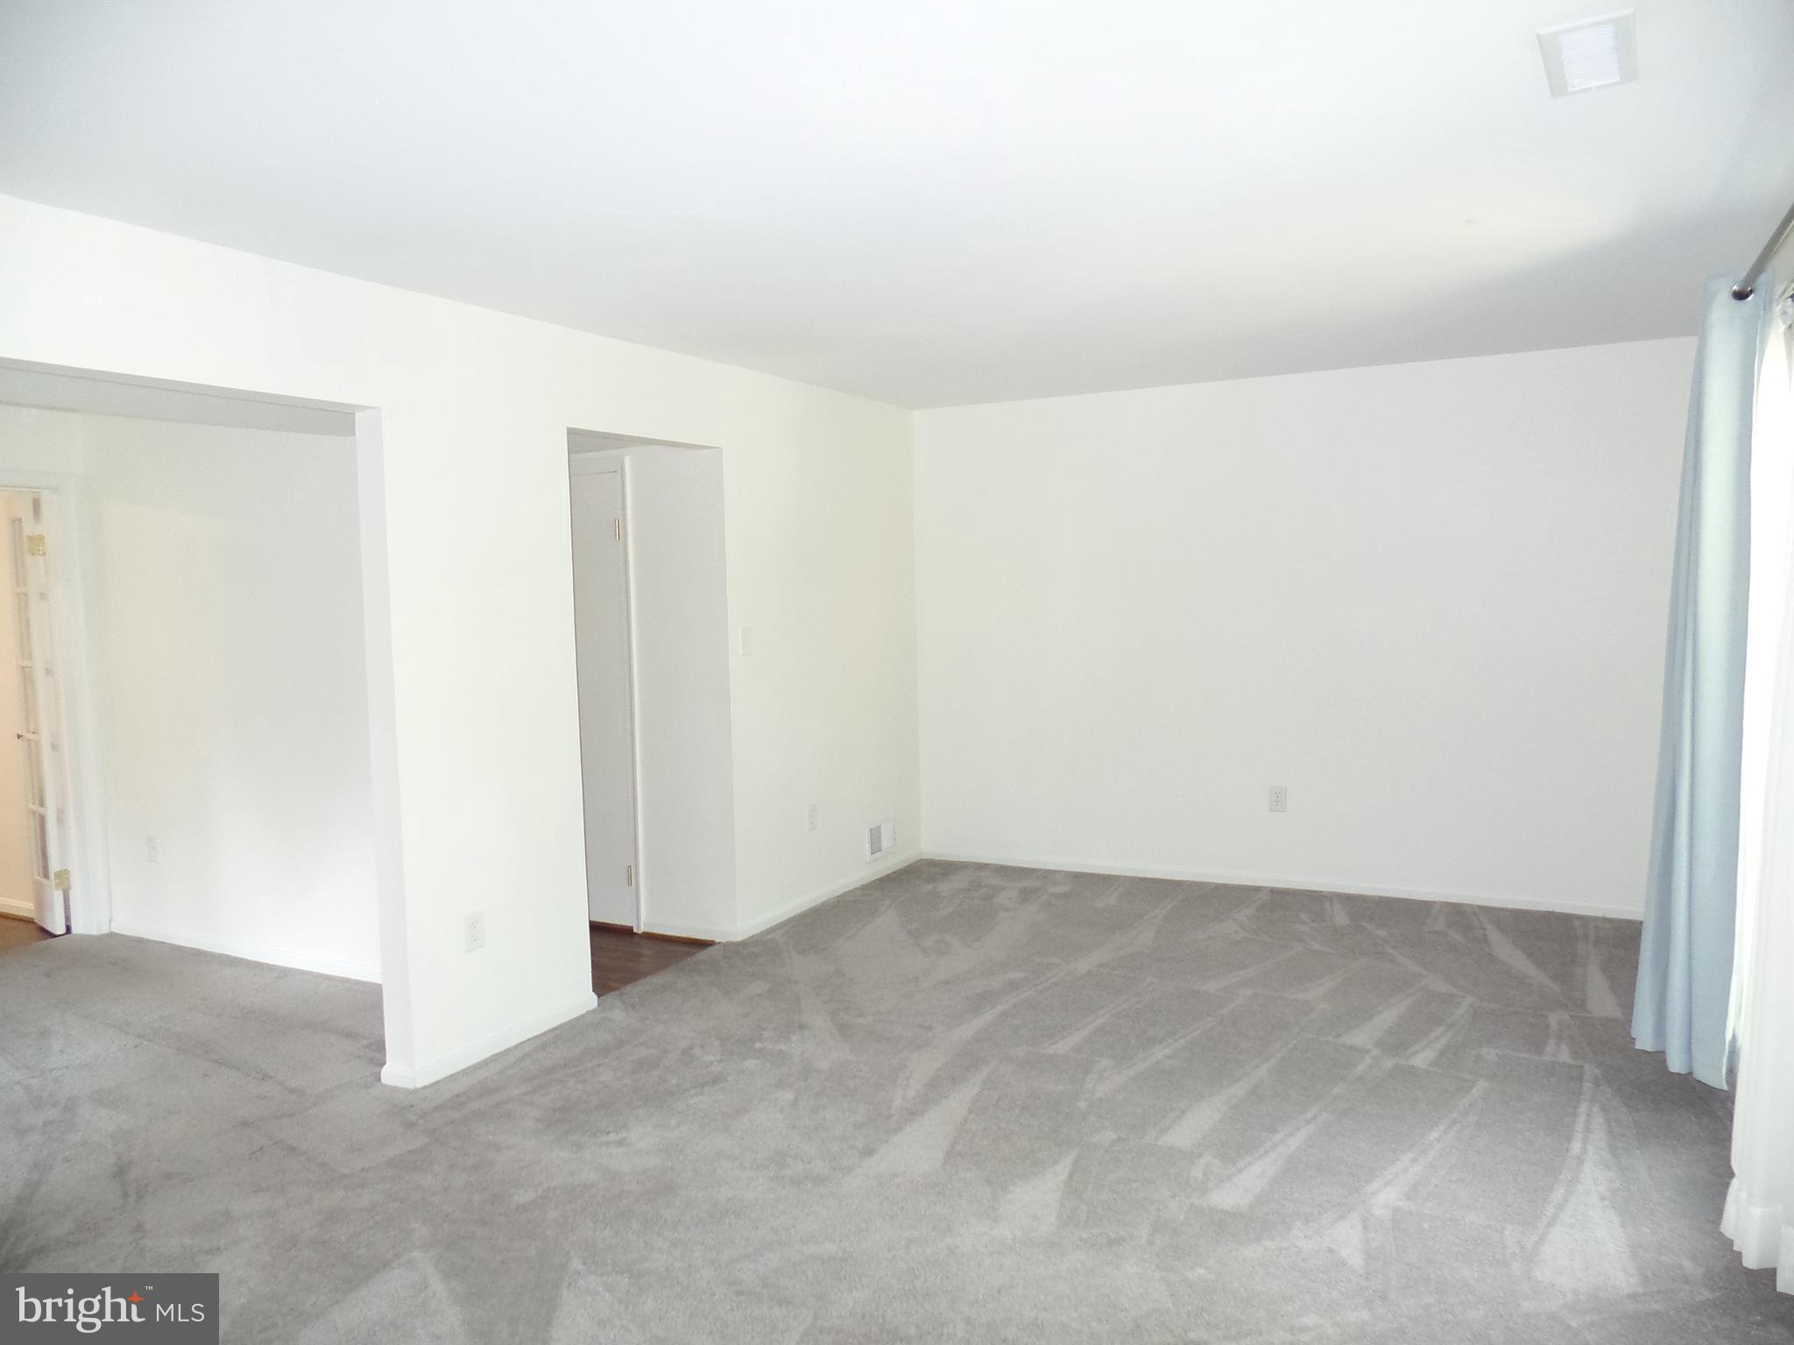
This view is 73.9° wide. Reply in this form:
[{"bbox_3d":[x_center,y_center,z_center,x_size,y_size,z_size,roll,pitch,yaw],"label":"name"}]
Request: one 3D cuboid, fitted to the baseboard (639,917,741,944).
[{"bbox_3d":[-0.916,1.140,5.239,0.560,0.070,0.020,1,5,29],"label":"baseboard"}]

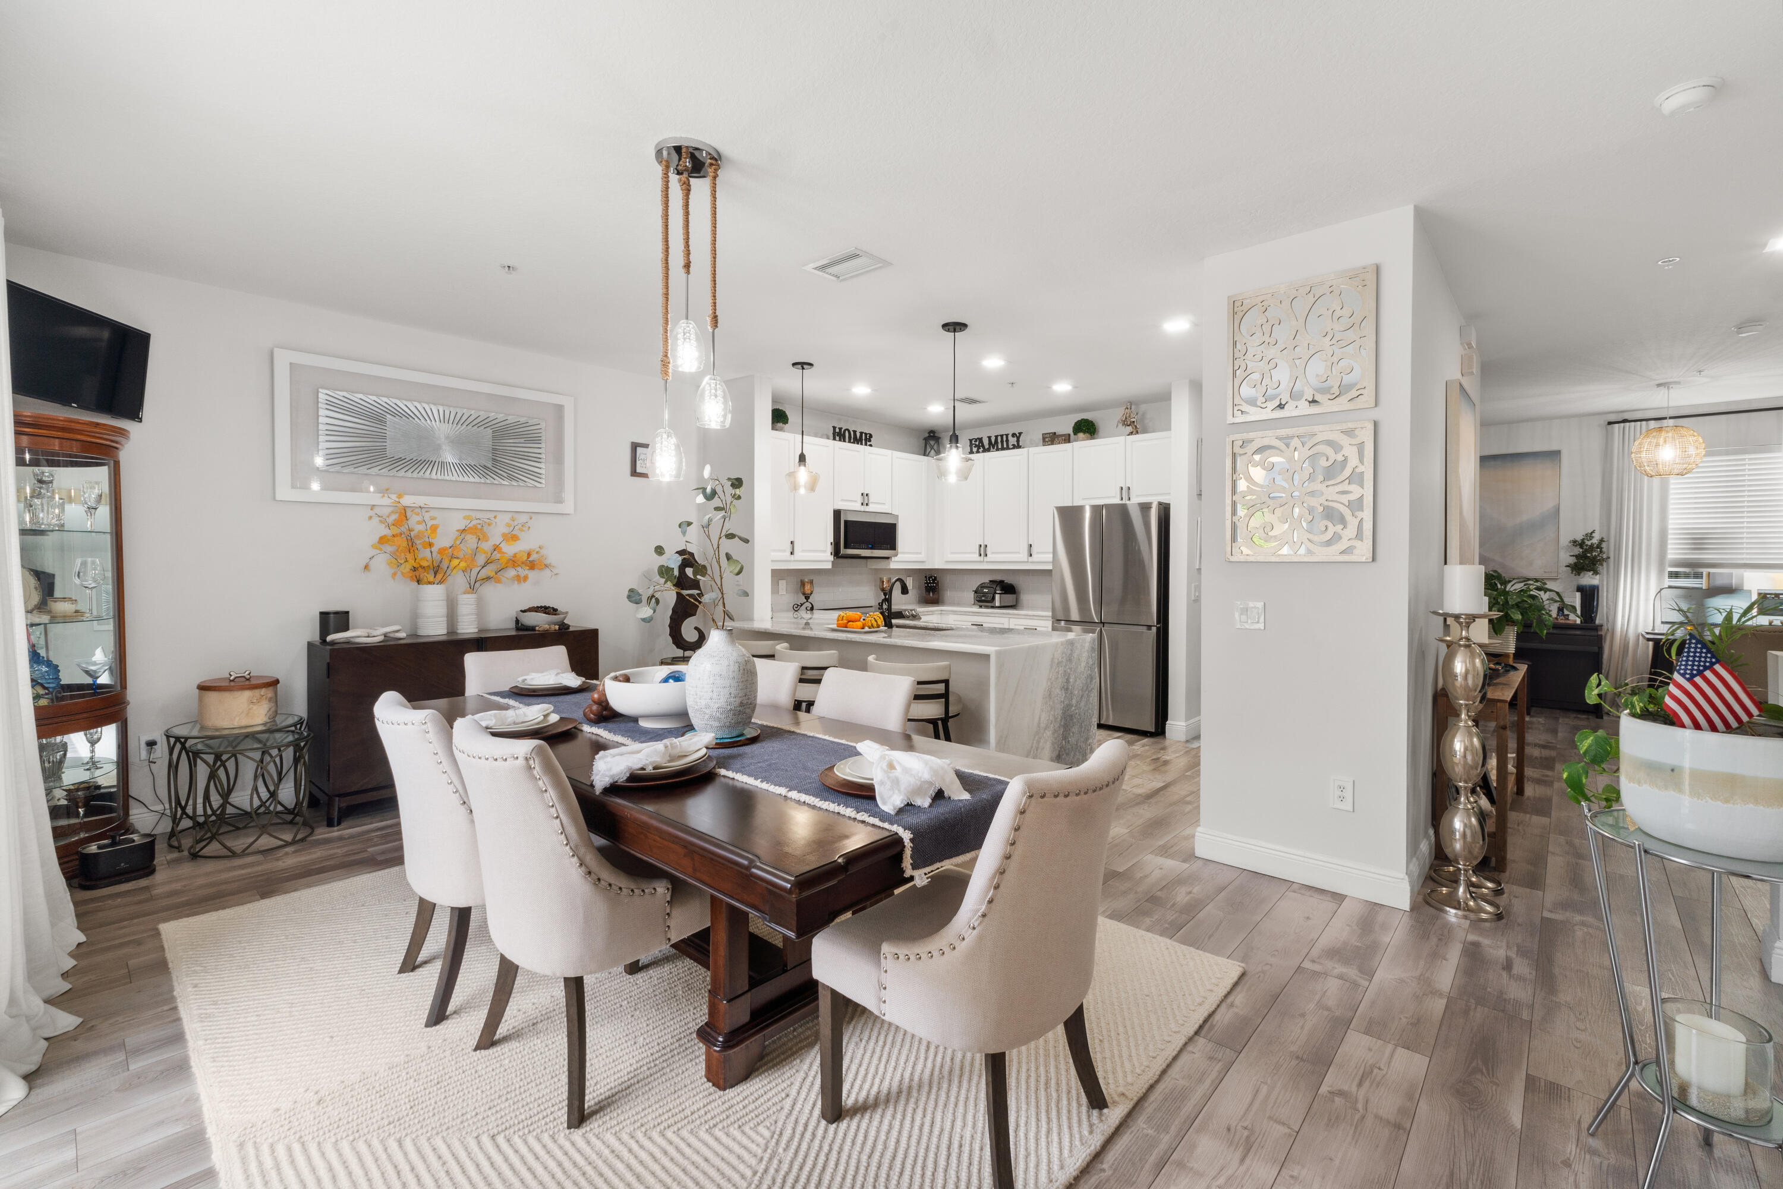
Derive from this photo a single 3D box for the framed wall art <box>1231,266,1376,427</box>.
[{"bbox_3d":[1.703,-1.027,3.108,0.555,0.558,0.025,2,4,41],"label":"framed wall art"}]

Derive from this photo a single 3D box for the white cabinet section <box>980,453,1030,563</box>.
[{"bbox_3d":[1.209,-0.834,7.186,0.505,1.043,0.340,2,3,42],"label":"white cabinet section"}]

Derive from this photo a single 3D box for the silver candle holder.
[{"bbox_3d":[2.280,0.663,2.948,0.250,1.168,0.250,2,3,42],"label":"silver candle holder"}]

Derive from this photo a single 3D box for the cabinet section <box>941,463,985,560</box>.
[{"bbox_3d":[0.825,-0.850,7.535,0.535,1.044,0.340,2,3,42],"label":"cabinet section"}]

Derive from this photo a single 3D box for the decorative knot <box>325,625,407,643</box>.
[{"bbox_3d":[-2.933,0.233,4.152,0.170,0.072,0.370,2,3,42],"label":"decorative knot"}]

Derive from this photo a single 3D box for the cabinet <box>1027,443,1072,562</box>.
[{"bbox_3d":[1.570,-0.822,6.929,0.460,1.070,0.330,2,3,42],"label":"cabinet"}]

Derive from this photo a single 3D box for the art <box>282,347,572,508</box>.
[{"bbox_3d":[-2.628,-0.896,4.377,0.040,0.770,1.555,2,4,41],"label":"art"}]

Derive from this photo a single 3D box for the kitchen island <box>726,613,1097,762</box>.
[{"bbox_3d":[0.015,0.696,5.065,2.420,0.914,1.090,2,4,41],"label":"kitchen island"}]

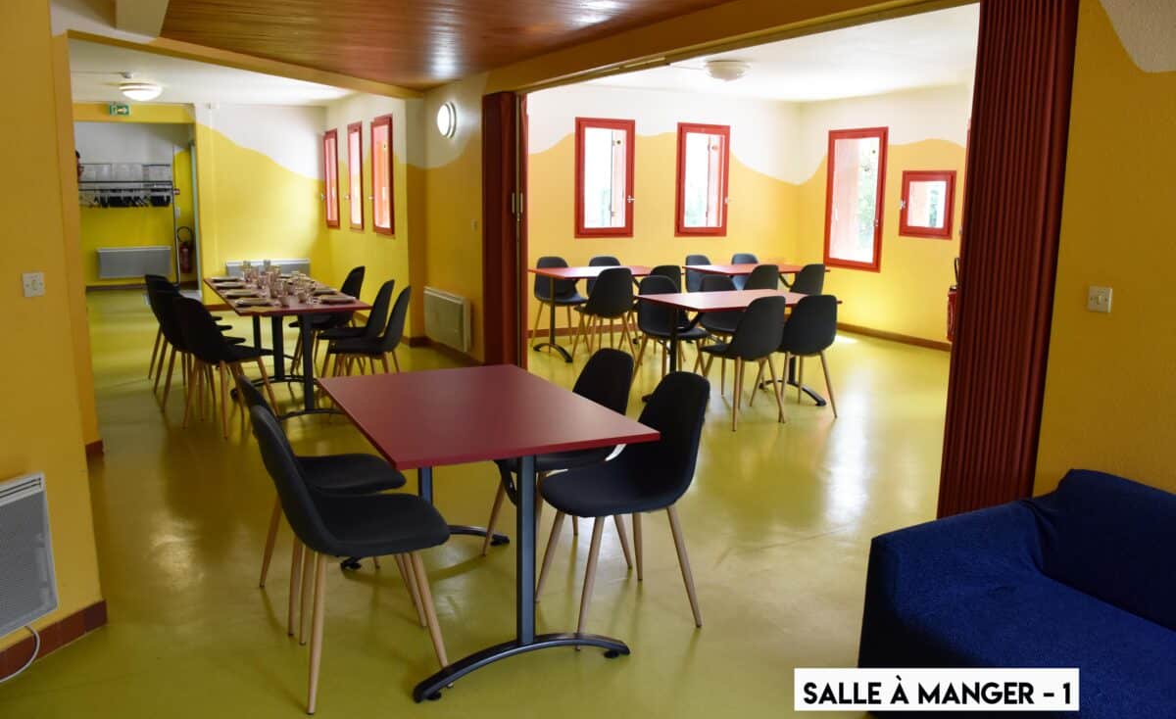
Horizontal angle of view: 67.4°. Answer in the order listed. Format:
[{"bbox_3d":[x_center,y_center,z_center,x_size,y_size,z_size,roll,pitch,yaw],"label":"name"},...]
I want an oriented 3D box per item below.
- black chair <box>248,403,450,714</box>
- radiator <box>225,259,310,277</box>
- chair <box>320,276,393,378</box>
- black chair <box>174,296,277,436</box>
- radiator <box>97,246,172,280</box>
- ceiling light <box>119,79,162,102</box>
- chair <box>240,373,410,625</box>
[{"bbox_3d":[-0.695,0.531,2.625,0.555,0.855,0.450,-4,11,-24],"label":"black chair"},{"bbox_3d":[-3.920,-1.002,10.862,1.000,0.450,0.090,-5,12,-28],"label":"radiator"},{"bbox_3d":[-1.666,-0.154,6.357,0.555,0.855,0.450,-4,11,-23],"label":"chair"},{"bbox_3d":[-2.236,0.009,5.469,0.440,0.850,0.520,8,13,32],"label":"black chair"},{"bbox_3d":[-6.636,-1.421,12.943,0.980,0.445,0.100,-4,12,-24],"label":"radiator"},{"bbox_3d":[-4.519,-2.715,8.889,0.420,0.160,0.420,-5,12,-28],"label":"ceiling light"},{"bbox_3d":[-0.937,0.461,3.149,0.520,0.850,0.440,-5,12,-27],"label":"chair"}]

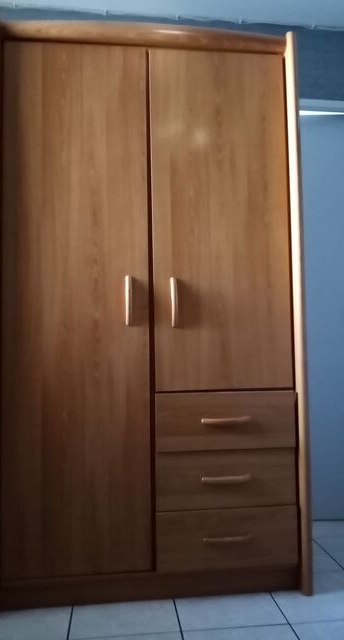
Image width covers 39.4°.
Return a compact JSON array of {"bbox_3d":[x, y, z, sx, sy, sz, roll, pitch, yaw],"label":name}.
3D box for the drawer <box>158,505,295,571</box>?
[{"bbox_3d":[0.171,0.756,1.846,0.488,0.196,0.450,-1,-3,-6],"label":"drawer"}]

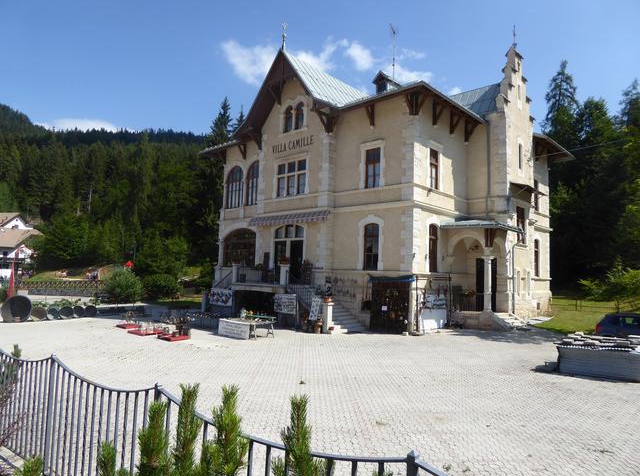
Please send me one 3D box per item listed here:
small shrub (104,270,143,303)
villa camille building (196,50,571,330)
[{"bbox_3d":[-16.875,4.165,39.693,3.232,2.979,3.131,1,-5,0],"label":"small shrub"},{"bbox_3d":[4.342,-3.007,33.453,18.786,17.170,17.574,-3,-7,42],"label":"villa camille building"}]

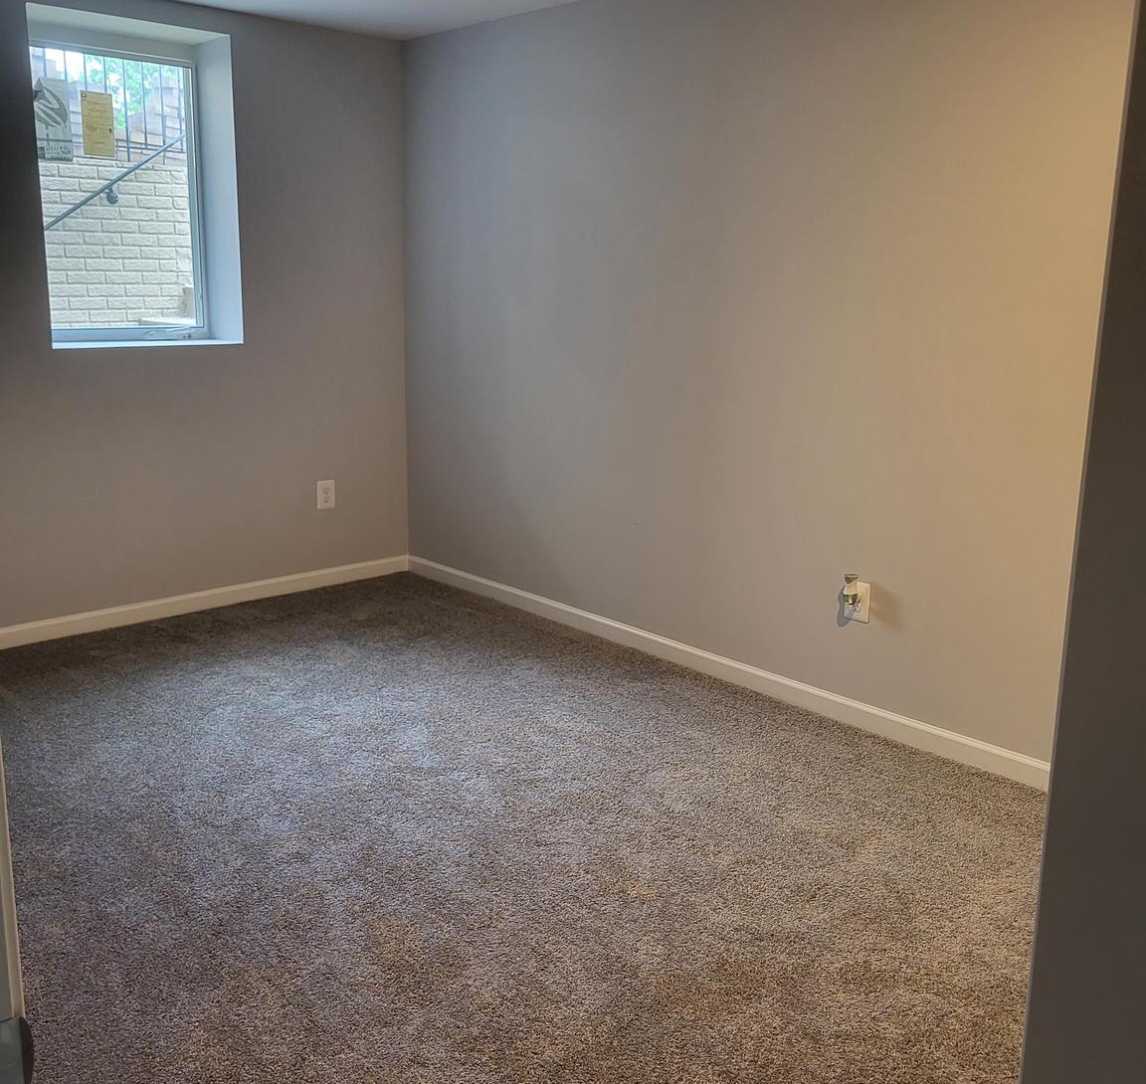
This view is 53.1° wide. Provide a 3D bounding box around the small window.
[{"bbox_3d":[-1.820,-1.347,4.515,0.730,1.104,0.091,-11,18,-42],"label":"small window"}]

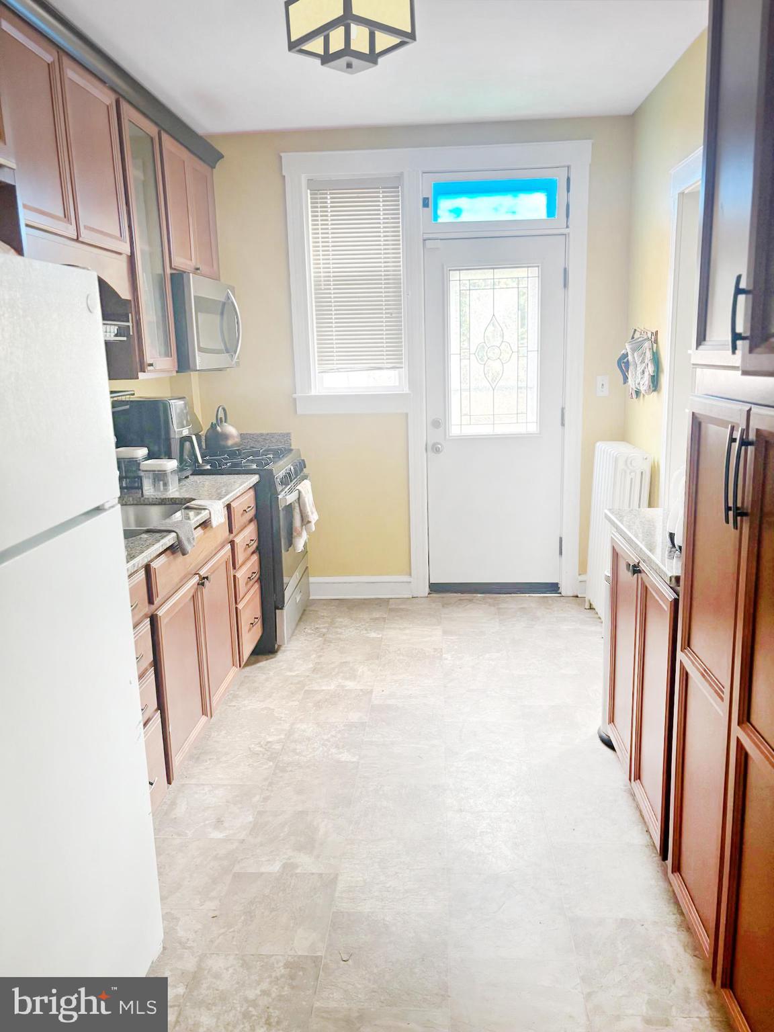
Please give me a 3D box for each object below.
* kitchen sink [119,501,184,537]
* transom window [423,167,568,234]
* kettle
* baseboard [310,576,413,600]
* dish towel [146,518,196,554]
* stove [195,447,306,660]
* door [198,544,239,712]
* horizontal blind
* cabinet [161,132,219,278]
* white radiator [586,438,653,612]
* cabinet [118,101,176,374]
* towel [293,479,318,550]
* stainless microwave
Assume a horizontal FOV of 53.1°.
[{"bbox_3d":[-0.955,0.122,2.698,0.430,0.210,0.760,-1,12,4],"label":"kitchen sink"},{"bbox_3d":[0.587,-1.707,4.217,0.782,0.320,0.045,-1,12,4],"label":"transom window"},{"bbox_3d":[-0.910,-0.472,4.270,0.195,0.240,0.200,-2,12,0],"label":"kettle"},{"bbox_3d":[-0.169,0.435,4.716,0.642,0.135,0.020,-1,12,4],"label":"baseboard"},{"bbox_3d":[-0.707,0.077,2.519,0.150,0.102,0.180,-1,12,4],"label":"dish towel"},{"bbox_3d":[-0.802,0.148,4.181,0.685,0.955,0.760,-1,12,4],"label":"stove"},{"bbox_3d":[-0.695,0.459,3.194,0.022,0.582,0.440,-1,12,4],"label":"door"},{"bbox_3d":[-0.159,-1.278,4.344,0.505,1.163,0.090,-1,12,4],"label":"horizontal blind"},{"bbox_3d":[-1.088,-1.447,3.723,0.320,0.580,0.790,-1,12,4],"label":"cabinet"},{"bbox_3d":[1.214,0.111,4.081,0.190,0.960,0.480,-1,12,4],"label":"white radiator"},{"bbox_3d":[-1.120,-1.096,3.172,0.320,1.040,0.425,-1,12,4],"label":"cabinet"},{"bbox_3d":[-0.425,0.004,4.114,0.100,0.355,0.300,-1,12,4],"label":"towel"},{"bbox_3d":[-1.014,-0.932,3.816,0.420,0.415,0.754,-1,12,4],"label":"stainless microwave"}]

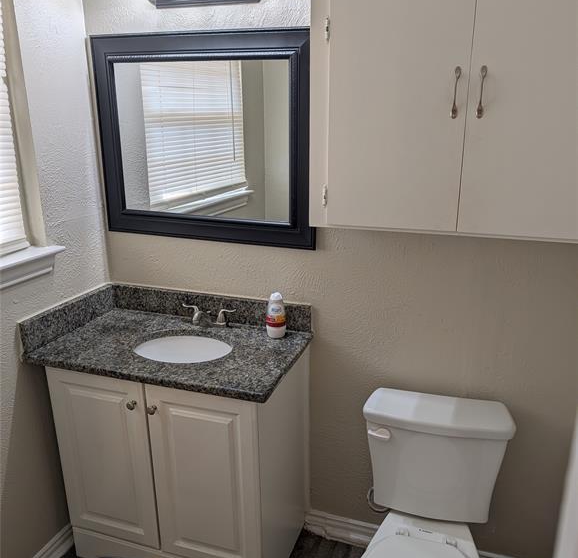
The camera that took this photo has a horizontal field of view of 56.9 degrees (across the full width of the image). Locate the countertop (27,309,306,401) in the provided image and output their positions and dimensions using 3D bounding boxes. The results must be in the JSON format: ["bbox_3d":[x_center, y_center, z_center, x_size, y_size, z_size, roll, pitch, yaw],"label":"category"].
[{"bbox_3d":[-0.406,0.239,1.887,0.874,0.033,0.486,5,17,18],"label":"countertop"}]

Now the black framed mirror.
[{"bbox_3d":[-0.308,-0.486,1.894,0.852,0.709,0.030,5,17,18],"label":"black framed mirror"}]

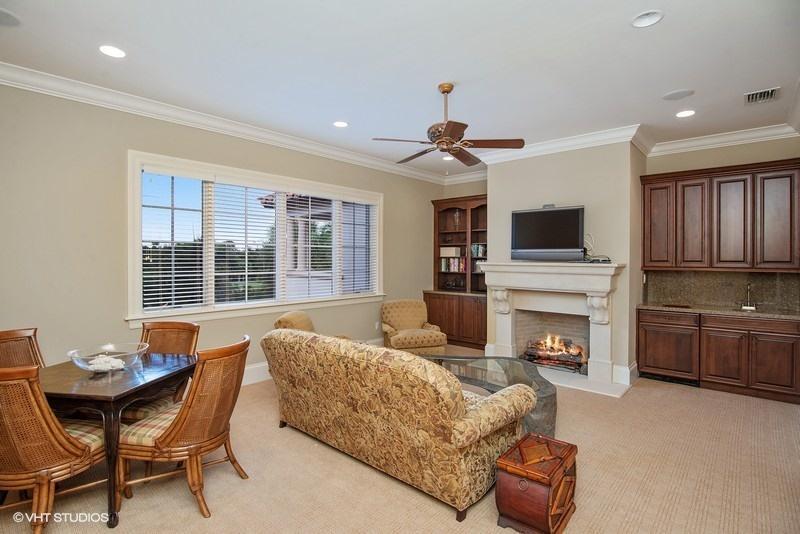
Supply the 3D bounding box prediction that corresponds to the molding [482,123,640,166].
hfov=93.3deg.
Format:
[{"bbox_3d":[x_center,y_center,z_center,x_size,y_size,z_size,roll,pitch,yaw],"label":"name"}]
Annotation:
[{"bbox_3d":[2.017,-1.584,5.059,2.070,0.125,0.125,1,1,42],"label":"molding"}]

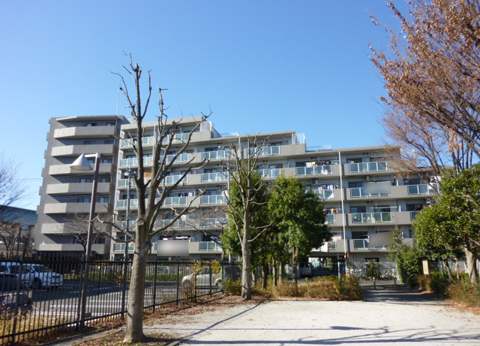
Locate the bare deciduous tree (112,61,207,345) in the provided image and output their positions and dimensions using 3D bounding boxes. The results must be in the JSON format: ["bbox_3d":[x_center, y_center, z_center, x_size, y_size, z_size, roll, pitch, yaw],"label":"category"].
[{"bbox_3d":[-2.088,0.299,8.528,2.560,6.990,2.400,0,-13,0],"label":"bare deciduous tree"}]

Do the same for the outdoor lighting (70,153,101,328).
[{"bbox_3d":[-4.550,1.771,9.763,1.000,4.760,0.720,-4,-14,16],"label":"outdoor lighting"}]

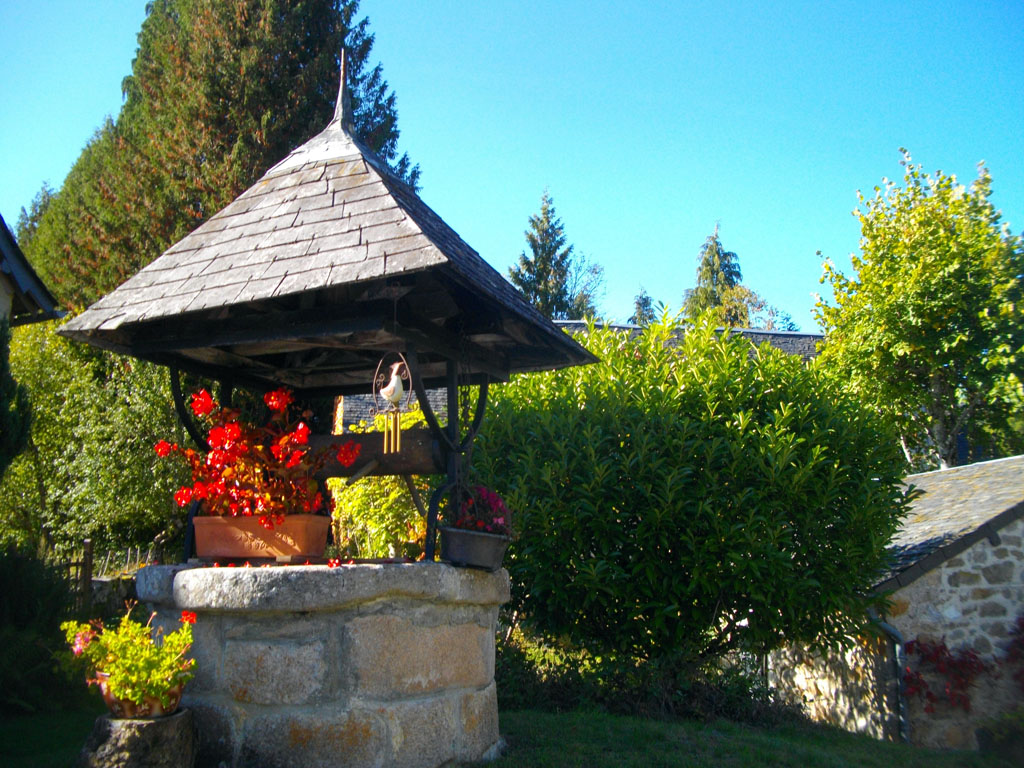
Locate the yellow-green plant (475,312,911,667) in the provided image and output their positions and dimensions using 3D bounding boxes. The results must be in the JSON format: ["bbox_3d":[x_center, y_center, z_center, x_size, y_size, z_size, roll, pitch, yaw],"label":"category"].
[{"bbox_3d":[1.373,0.812,7.054,3.150,2.600,2.700,-3,-12,11],"label":"yellow-green plant"}]

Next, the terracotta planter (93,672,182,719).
[{"bbox_3d":[-1.263,1.053,3.110,0.300,0.150,0.300,4,-13,-21],"label":"terracotta planter"}]

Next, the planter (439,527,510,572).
[{"bbox_3d":[-0.146,0.663,3.662,0.265,0.150,0.180,8,-12,-13],"label":"planter"}]

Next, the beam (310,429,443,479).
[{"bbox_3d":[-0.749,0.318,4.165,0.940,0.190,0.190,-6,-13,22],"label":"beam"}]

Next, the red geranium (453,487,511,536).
[{"bbox_3d":[-0.131,0.514,3.695,0.225,0.190,0.200,2,-13,-15],"label":"red geranium"}]

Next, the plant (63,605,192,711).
[{"bbox_3d":[-1.305,0.931,3.120,0.440,0.360,0.400,4,-13,-21],"label":"plant"}]

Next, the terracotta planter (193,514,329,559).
[{"bbox_3d":[-0.980,0.596,3.586,0.525,0.170,0.165,-5,-13,17],"label":"terracotta planter"}]

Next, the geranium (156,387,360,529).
[{"bbox_3d":[-1.008,0.292,3.645,0.680,0.520,0.440,-5,-13,17],"label":"geranium"}]

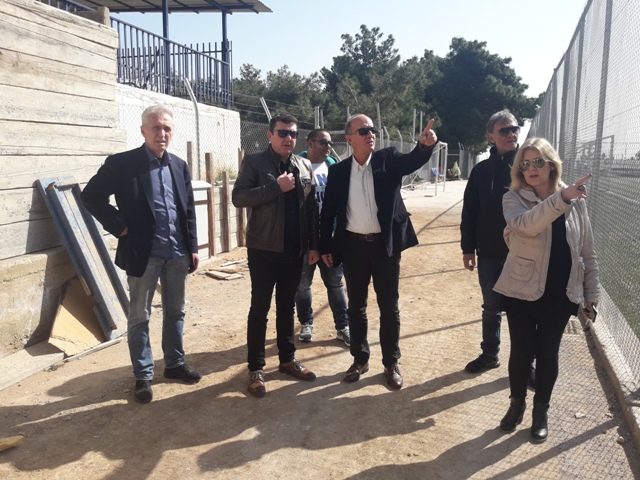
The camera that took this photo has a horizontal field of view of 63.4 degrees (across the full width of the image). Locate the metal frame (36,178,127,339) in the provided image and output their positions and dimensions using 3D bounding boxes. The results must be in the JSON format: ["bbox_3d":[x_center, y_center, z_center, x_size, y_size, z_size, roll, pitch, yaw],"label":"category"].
[{"bbox_3d":[-1.877,0.115,4.310,0.090,1.374,0.380,-22,2,18],"label":"metal frame"}]

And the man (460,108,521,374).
[{"bbox_3d":[1.230,0.057,3.423,0.570,1.791,0.380,2,9,12],"label":"man"}]

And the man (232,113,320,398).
[{"bbox_3d":[-0.277,0.094,3.317,0.560,1.751,0.420,-4,10,-22],"label":"man"}]

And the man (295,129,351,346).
[{"bbox_3d":[0.020,-0.024,4.170,0.520,1.711,0.400,-2,10,-14],"label":"man"}]

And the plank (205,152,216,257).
[{"bbox_3d":[-1.622,-0.506,7.678,0.085,1.532,0.090,3,10,18],"label":"plank"}]

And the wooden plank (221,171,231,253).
[{"bbox_3d":[-1.481,-0.439,8.146,0.085,1.248,0.090,3,10,18],"label":"wooden plank"}]

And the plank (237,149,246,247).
[{"bbox_3d":[-1.303,-0.694,8.568,0.085,1.615,0.090,3,10,18],"label":"plank"}]

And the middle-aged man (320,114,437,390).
[{"bbox_3d":[0.380,0.082,3.378,0.760,1.756,0.450,-1,9,-5],"label":"middle-aged man"}]

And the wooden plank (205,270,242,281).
[{"bbox_3d":[-1.230,0.428,6.584,0.230,0.050,0.500,-7,11,-35],"label":"wooden plank"}]

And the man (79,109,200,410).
[{"bbox_3d":[-1.100,0.086,3.239,0.650,1.792,0.420,-7,12,-37],"label":"man"}]

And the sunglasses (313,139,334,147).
[{"bbox_3d":[0.031,-0.748,3.991,0.145,0.045,0.140,-7,12,-37],"label":"sunglasses"}]

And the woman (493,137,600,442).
[{"bbox_3d":[1.169,0.269,2.739,0.530,1.593,0.430,1,9,5],"label":"woman"}]

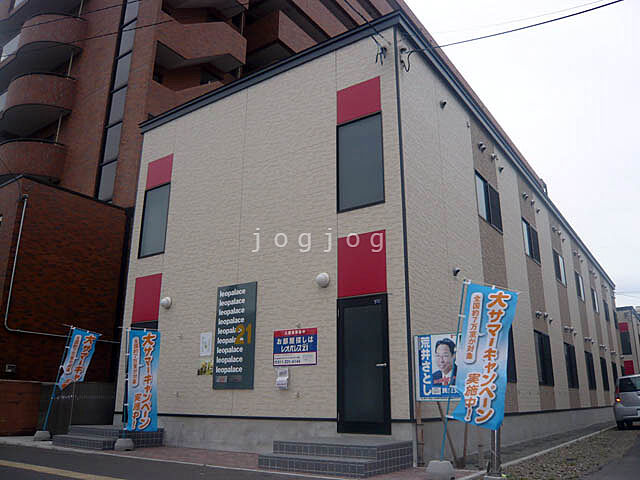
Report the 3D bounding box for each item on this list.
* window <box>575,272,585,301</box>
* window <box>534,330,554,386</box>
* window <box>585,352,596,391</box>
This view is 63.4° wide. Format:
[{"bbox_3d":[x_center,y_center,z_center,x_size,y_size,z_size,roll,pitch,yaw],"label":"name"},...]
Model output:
[{"bbox_3d":[10.278,1.877,20.439,0.090,1.042,1.579,-11,-20,34],"label":"window"},{"bbox_3d":[6.071,3.226,13.985,0.100,1.402,1.680,-11,-20,34],"label":"window"},{"bbox_3d":[10.341,5.003,19.750,0.100,1.397,1.680,-11,-20,34],"label":"window"}]

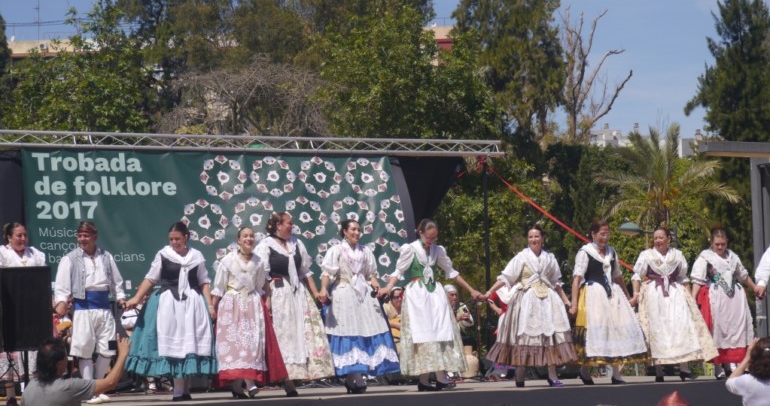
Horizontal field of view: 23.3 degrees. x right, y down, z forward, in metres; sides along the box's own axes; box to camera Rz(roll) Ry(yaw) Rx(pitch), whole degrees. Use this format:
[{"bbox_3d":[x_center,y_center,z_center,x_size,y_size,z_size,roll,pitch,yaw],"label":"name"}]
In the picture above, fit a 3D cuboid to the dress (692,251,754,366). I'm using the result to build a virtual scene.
[{"bbox_3d":[3.593,1.096,19.896,0.646,1.224,0.552,0,-4,-18],"label":"dress"}]

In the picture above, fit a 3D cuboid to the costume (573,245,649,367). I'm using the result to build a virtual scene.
[{"bbox_3d":[2.327,1.048,19.202,0.777,1.231,0.660,0,-2,-16],"label":"costume"}]

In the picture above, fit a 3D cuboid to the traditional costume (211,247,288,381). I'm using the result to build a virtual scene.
[{"bbox_3d":[-1.269,1.094,17.633,0.695,1.280,0.660,-1,-2,-12],"label":"traditional costume"}]

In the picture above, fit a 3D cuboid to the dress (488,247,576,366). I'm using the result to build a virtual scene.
[{"bbox_3d":[1.477,1.048,18.838,0.836,1.220,0.662,0,-4,-15],"label":"dress"}]

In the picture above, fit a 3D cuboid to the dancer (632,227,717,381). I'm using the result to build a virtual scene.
[{"bbox_3d":[3.035,1.061,19.530,0.872,1.614,0.680,-1,-2,-6],"label":"dancer"}]

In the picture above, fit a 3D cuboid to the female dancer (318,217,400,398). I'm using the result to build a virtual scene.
[{"bbox_3d":[-0.236,0.998,17.982,0.741,1.669,0.607,0,-4,-21],"label":"female dancer"}]

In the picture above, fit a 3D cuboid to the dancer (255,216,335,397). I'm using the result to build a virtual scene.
[{"bbox_3d":[-0.870,0.970,17.768,0.722,1.740,0.570,0,-4,-27],"label":"dancer"}]

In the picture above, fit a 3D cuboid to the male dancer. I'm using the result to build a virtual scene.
[{"bbox_3d":[-2.728,1.006,17.254,0.627,1.672,0.500,0,-3,-24],"label":"male dancer"}]

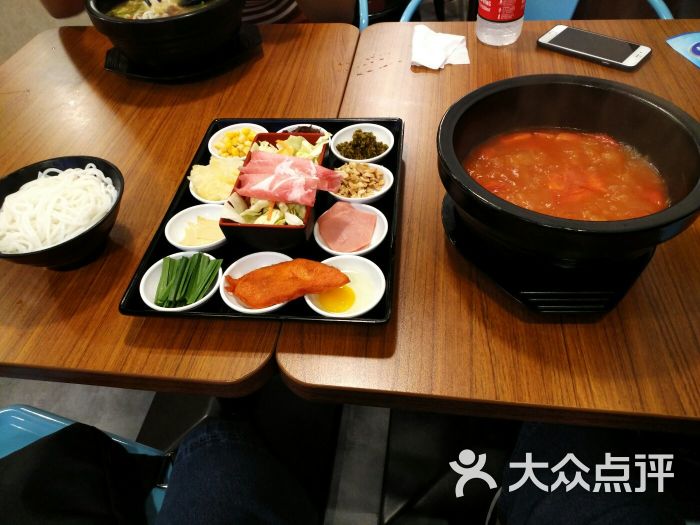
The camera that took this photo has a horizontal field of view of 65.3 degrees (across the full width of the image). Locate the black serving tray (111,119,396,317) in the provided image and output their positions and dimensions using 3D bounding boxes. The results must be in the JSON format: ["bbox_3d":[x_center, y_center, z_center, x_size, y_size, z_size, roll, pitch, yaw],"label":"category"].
[{"bbox_3d":[-0.072,-0.060,0.606,0.249,0.024,0.324,1,47,7],"label":"black serving tray"}]

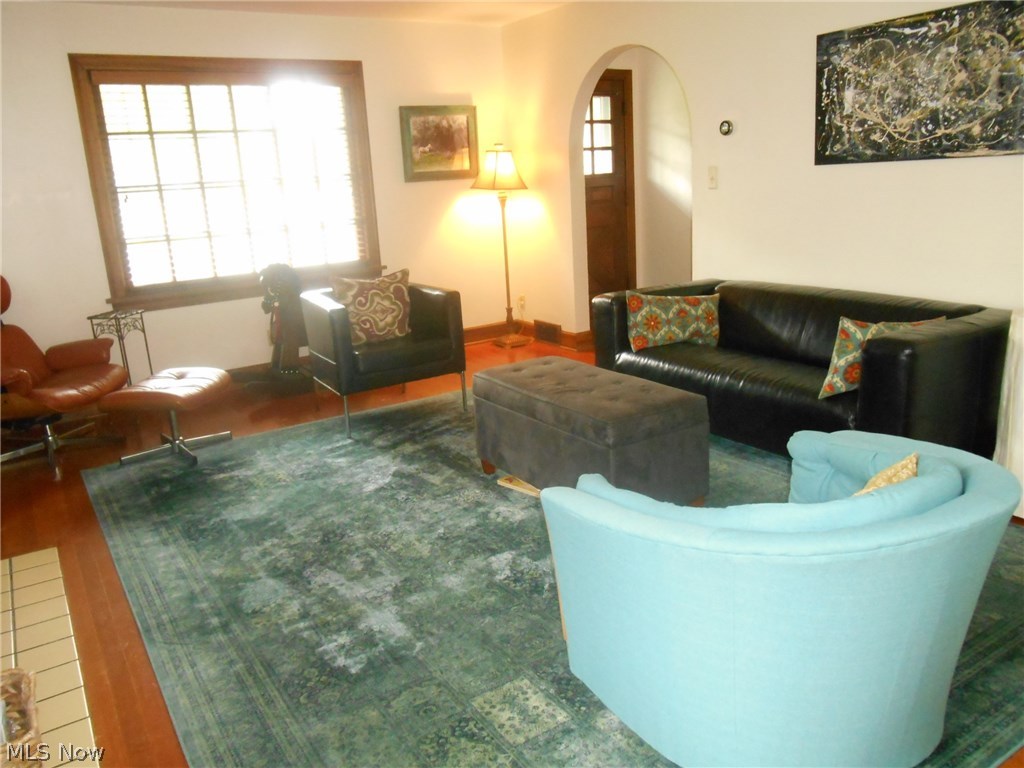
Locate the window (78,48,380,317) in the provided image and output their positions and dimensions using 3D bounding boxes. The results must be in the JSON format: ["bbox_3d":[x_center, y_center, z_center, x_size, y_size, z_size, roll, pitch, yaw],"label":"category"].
[{"bbox_3d":[-1.786,-1.362,5.161,1.880,1.535,0.090,-12,17,-31],"label":"window"}]

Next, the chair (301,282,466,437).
[{"bbox_3d":[-0.807,-0.182,4.590,0.780,0.700,0.800,-12,17,-31],"label":"chair"}]

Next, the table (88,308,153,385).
[{"bbox_3d":[-2.363,-0.104,4.714,0.255,0.655,0.255,0,15,12],"label":"table"}]

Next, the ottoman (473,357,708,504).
[{"bbox_3d":[0.286,0.236,3.176,0.470,0.490,0.965,-12,17,-31],"label":"ottoman"}]

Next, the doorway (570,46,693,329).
[{"bbox_3d":[0.828,-1.164,5.235,0.130,2.090,1.200,-12,17,-31],"label":"doorway"}]

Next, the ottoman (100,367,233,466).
[{"bbox_3d":[-1.815,0.155,4.087,0.520,0.415,0.600,-2,15,5],"label":"ottoman"}]

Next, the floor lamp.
[{"bbox_3d":[-0.047,-1.091,6.147,0.330,1.580,0.330,-12,17,-31],"label":"floor lamp"}]

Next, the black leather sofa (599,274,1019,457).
[{"bbox_3d":[1.305,-0.076,3.816,0.880,0.660,1.780,-12,17,-31],"label":"black leather sofa"}]

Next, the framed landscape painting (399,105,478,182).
[{"bbox_3d":[-0.541,-1.847,5.907,0.650,0.540,0.040,-12,17,-31],"label":"framed landscape painting"}]

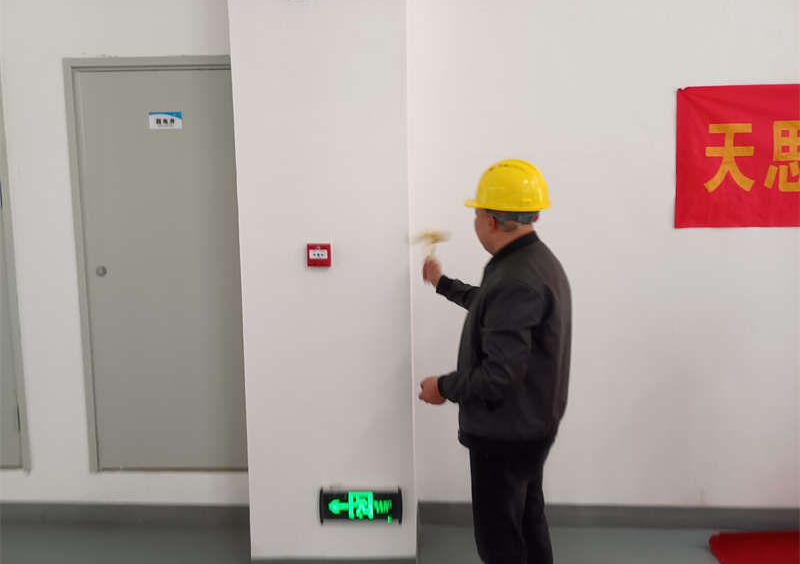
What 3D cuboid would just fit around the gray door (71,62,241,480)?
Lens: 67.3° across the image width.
[{"bbox_3d":[-1.155,-0.035,3.046,0.880,2.048,0.050,-1,6,2],"label":"gray door"}]

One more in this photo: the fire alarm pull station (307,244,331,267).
[{"bbox_3d":[-0.333,-0.110,2.471,0.096,0.094,0.046,-1,6,2],"label":"fire alarm pull station"}]

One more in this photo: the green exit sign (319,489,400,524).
[{"bbox_3d":[-0.166,0.960,2.572,0.352,0.162,0.045,-1,6,2],"label":"green exit sign"}]

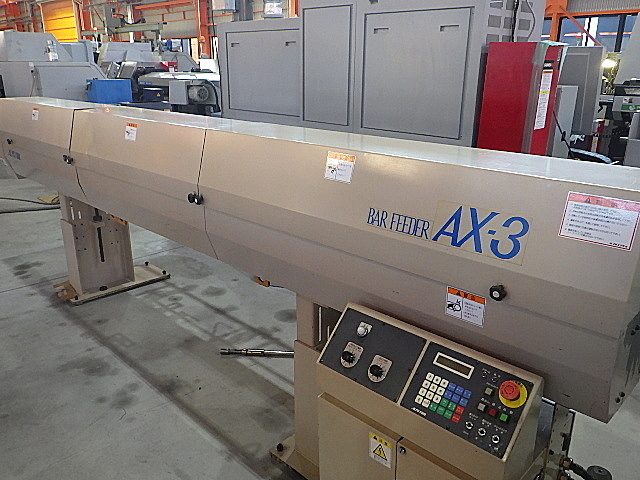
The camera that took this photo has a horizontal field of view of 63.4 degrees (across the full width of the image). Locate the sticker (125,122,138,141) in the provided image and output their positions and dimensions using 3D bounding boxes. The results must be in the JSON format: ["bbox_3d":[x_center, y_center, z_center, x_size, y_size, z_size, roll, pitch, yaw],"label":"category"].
[{"bbox_3d":[-0.828,-0.475,2.275,0.099,0.075,0.004,17,11,41],"label":"sticker"}]

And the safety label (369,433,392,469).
[{"bbox_3d":[0.150,0.520,1.275,0.070,0.068,0.004,17,25,41],"label":"safety label"}]

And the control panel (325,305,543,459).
[{"bbox_3d":[0.232,0.318,1.255,0.530,0.183,0.055,17,-18,41],"label":"control panel"}]

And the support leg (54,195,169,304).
[{"bbox_3d":[-1.364,-0.030,3.317,0.326,0.666,0.626,17,25,41],"label":"support leg"}]

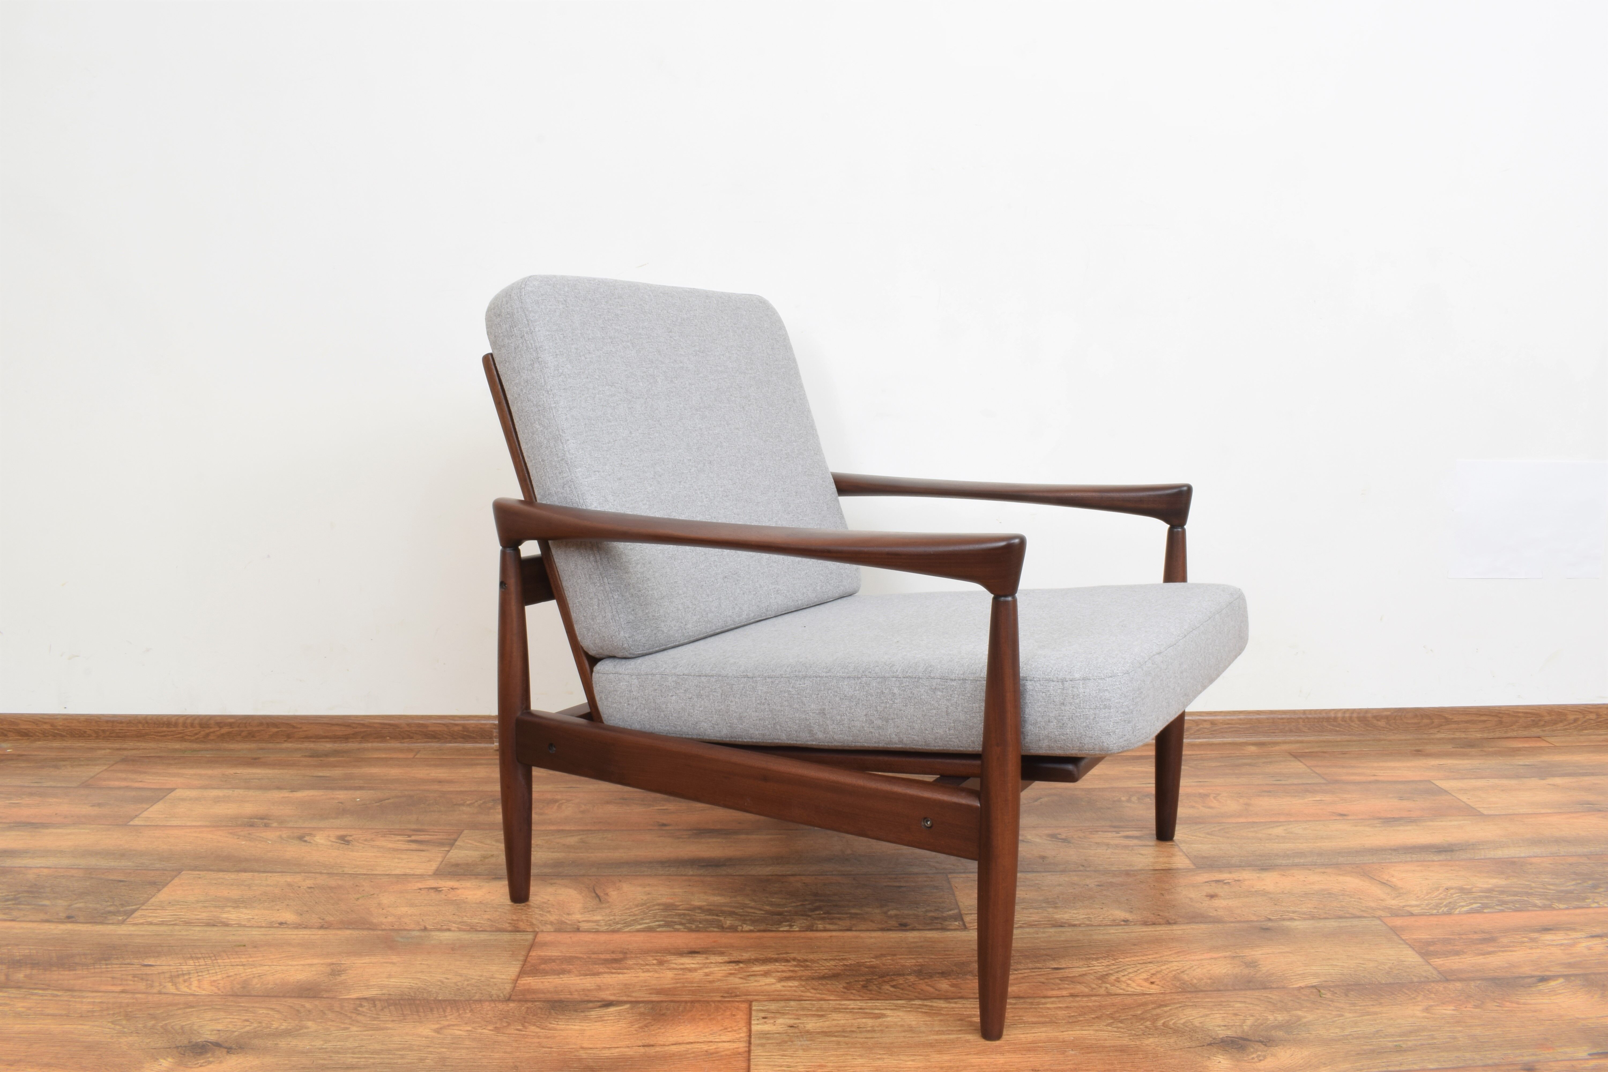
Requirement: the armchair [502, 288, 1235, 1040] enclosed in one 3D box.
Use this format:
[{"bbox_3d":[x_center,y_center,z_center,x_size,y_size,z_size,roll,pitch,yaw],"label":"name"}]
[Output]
[{"bbox_3d":[0.092,0.063,1.760,0.972,0.871,0.723,5,10,32],"label":"armchair"}]

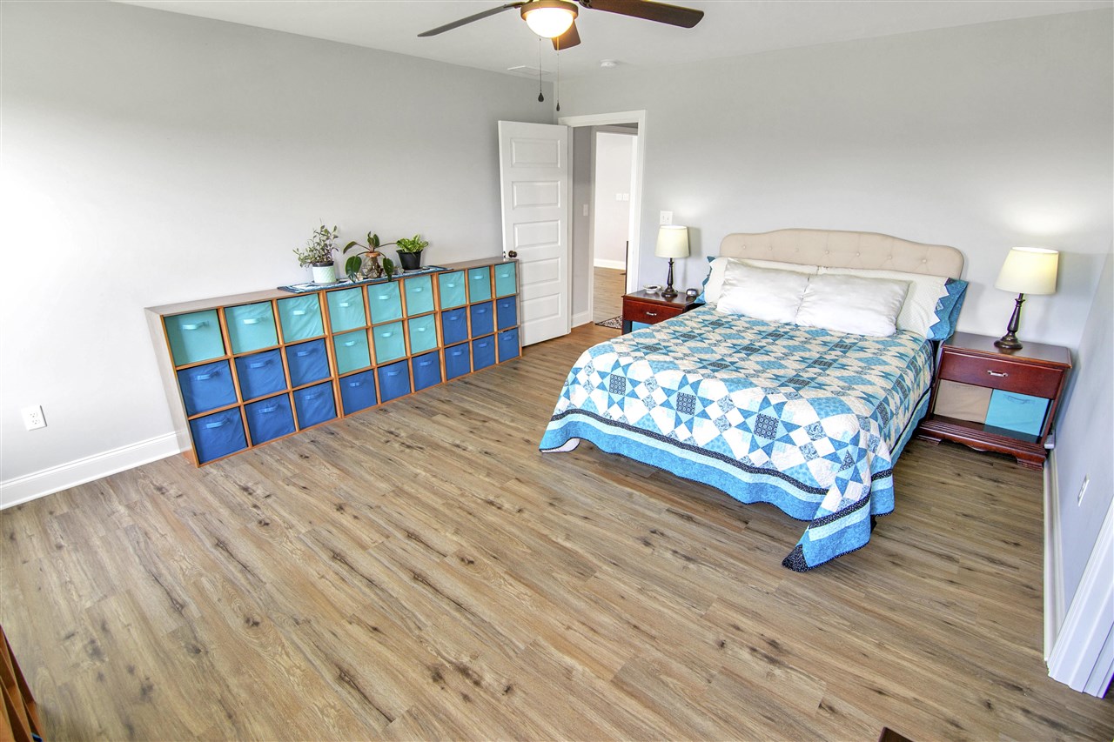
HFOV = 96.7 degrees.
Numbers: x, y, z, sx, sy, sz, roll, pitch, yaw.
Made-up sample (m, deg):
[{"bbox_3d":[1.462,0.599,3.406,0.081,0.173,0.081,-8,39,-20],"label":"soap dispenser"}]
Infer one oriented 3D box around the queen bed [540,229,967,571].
[{"bbox_3d":[1.333,-0.158,3.187,1.789,1.300,2.194,17,27,37],"label":"queen bed"}]

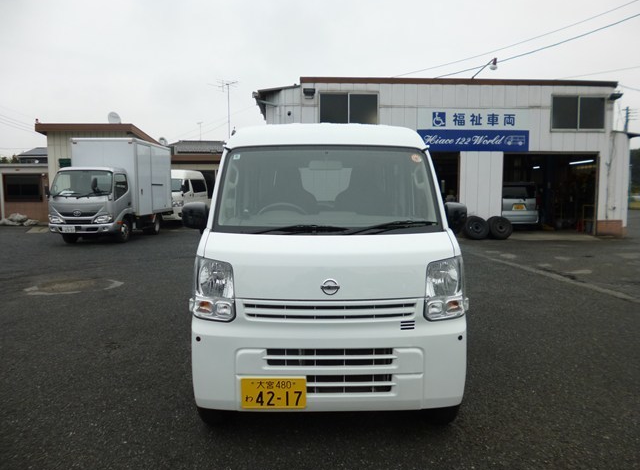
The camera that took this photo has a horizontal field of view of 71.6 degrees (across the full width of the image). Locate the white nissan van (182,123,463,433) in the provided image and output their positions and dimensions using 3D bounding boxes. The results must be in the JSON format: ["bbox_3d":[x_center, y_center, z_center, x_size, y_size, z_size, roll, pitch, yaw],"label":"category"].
[{"bbox_3d":[0.045,0.114,3.860,1.580,1.890,3.400,0,6,0],"label":"white nissan van"}]

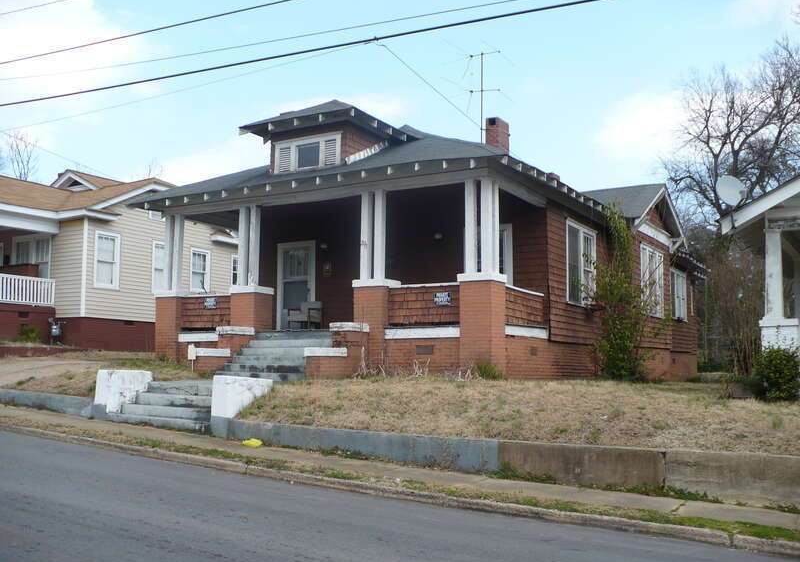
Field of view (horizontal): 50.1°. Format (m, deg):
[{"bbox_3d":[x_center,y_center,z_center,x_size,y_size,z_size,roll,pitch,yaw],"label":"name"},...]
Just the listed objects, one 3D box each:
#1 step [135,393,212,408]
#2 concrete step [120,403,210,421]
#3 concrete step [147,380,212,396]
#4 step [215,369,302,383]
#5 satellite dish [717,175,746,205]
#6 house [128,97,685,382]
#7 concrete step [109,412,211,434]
[{"bbox_3d":[-3.632,2.056,14.752,2.290,0.195,0.310,-3,-7,29],"label":"step"},{"bbox_3d":[-3.787,2.209,14.460,2.290,0.175,0.320,-3,-7,29],"label":"concrete step"},{"bbox_3d":[-3.483,1.893,15.033,2.290,0.200,0.310,-3,-7,29],"label":"concrete step"},{"bbox_3d":[-2.772,1.949,17.338,2.250,0.185,0.270,-3,-7,29],"label":"step"},{"bbox_3d":[5.699,-1.539,14.700,0.470,0.520,0.320,2,-7,-20],"label":"satellite dish"},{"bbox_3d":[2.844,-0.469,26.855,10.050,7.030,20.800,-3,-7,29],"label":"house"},{"bbox_3d":[-3.942,2.331,14.170,2.290,0.160,0.310,-3,-7,29],"label":"concrete step"}]

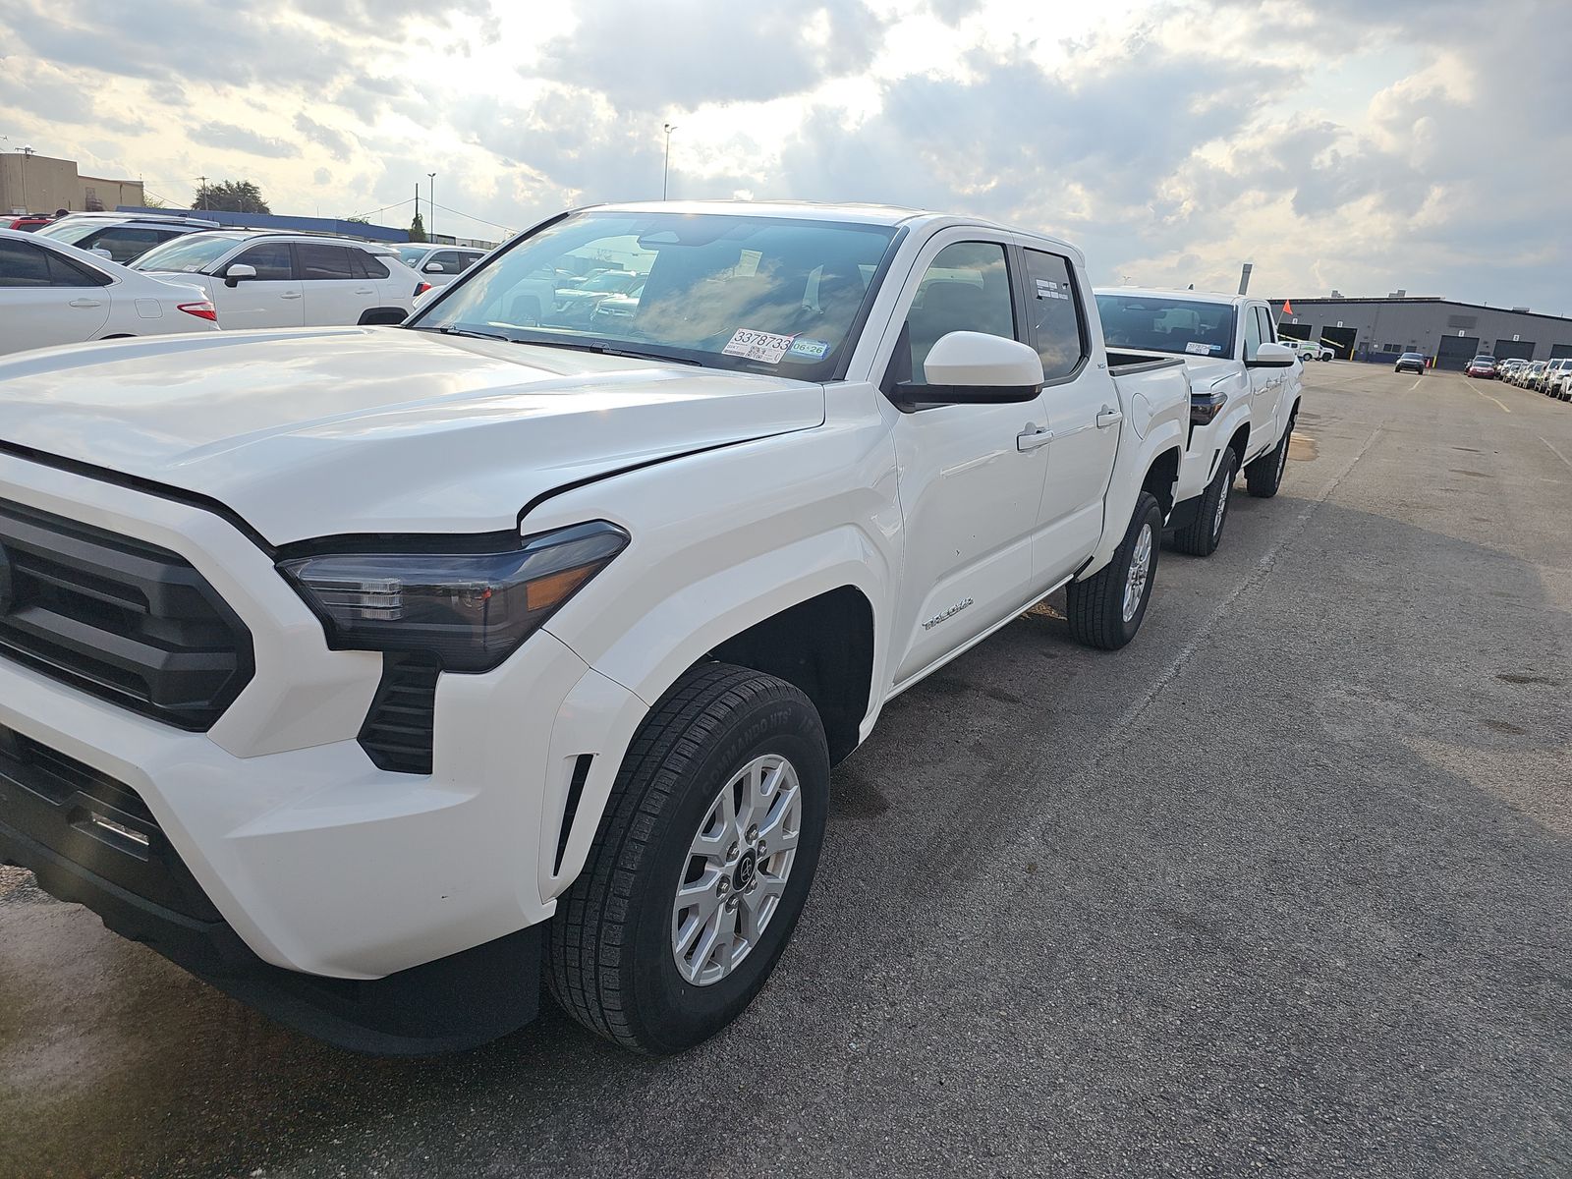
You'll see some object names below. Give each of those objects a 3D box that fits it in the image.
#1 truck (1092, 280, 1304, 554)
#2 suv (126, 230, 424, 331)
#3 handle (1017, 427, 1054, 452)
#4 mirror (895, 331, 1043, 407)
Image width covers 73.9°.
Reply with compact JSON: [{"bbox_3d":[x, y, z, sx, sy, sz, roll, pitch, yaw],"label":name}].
[{"bbox_3d":[3.183,-1.671,8.970,2.060,1.880,5.400,14,18,29],"label":"truck"},{"bbox_3d":[-6.666,-3.590,12.830,1.920,1.690,4.600,14,18,28],"label":"suv"},{"bbox_3d":[0.722,-0.435,3.010,0.055,0.050,0.245,14,18,29],"label":"handle"},{"bbox_3d":[0.455,-0.536,2.535,0.270,0.180,0.180,14,18,29],"label":"mirror"}]

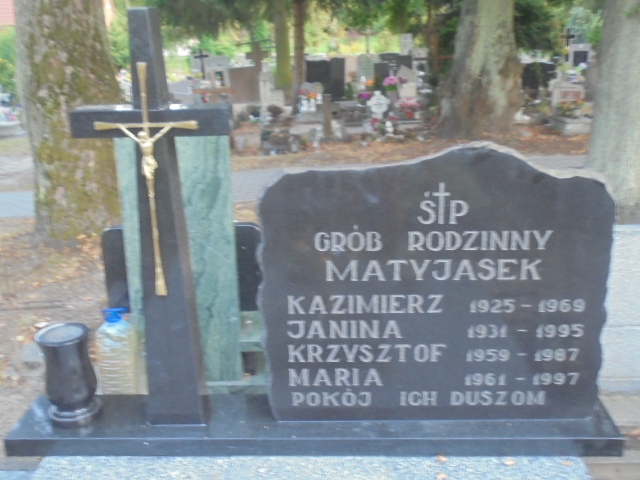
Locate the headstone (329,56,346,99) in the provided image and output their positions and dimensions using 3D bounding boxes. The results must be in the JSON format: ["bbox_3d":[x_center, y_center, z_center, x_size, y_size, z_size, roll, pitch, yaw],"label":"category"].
[{"bbox_3d":[0.299,-2.775,12.000,0.310,0.720,0.110,-1,19,0],"label":"headstone"}]

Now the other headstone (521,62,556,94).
[{"bbox_3d":[3.887,-2.847,12.500,0.640,0.600,0.120,1,20,6],"label":"other headstone"}]

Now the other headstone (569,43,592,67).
[{"bbox_3d":[5.747,-4.070,15.500,0.520,0.560,0.140,1,20,6],"label":"other headstone"}]

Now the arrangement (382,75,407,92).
[{"bbox_3d":[1.198,-2.517,11.300,0.380,0.290,0.300,-1,19,0],"label":"arrangement"}]

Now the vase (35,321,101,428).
[{"bbox_3d":[-0.766,0.414,2.146,0.158,0.275,0.158,0,19,3],"label":"vase"}]

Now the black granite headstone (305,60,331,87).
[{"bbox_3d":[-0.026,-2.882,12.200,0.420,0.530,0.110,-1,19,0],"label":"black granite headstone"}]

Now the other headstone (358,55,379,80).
[{"bbox_3d":[0.892,-3.222,13.200,0.420,0.530,0.110,-1,19,0],"label":"other headstone"}]

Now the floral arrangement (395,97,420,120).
[{"bbox_3d":[1.233,-1.853,9.900,0.360,0.340,0.320,-1,19,0],"label":"floral arrangement"}]

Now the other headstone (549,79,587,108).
[{"bbox_3d":[3.699,-2.189,10.500,0.520,0.420,0.180,1,20,6],"label":"other headstone"}]

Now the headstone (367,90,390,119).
[{"bbox_3d":[0.816,-1.890,9.800,0.330,0.390,0.080,-1,19,0],"label":"headstone"}]

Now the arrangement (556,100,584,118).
[{"bbox_3d":[3.601,-1.876,10.100,0.390,0.250,0.260,1,20,6],"label":"arrangement"}]

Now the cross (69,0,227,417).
[{"bbox_3d":[-0.433,-0.024,1.977,0.430,1.200,0.115,0,19,3],"label":"cross"}]

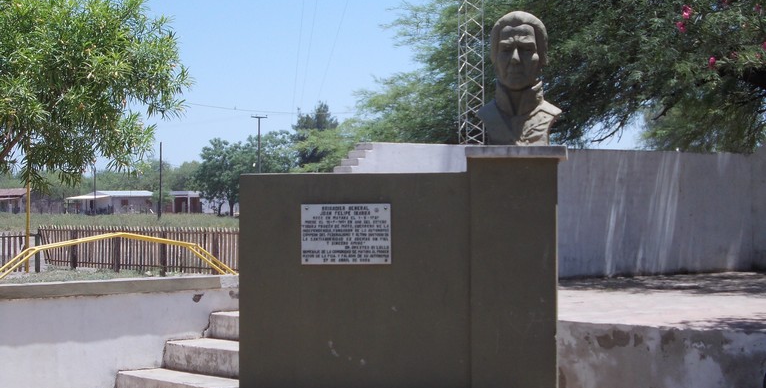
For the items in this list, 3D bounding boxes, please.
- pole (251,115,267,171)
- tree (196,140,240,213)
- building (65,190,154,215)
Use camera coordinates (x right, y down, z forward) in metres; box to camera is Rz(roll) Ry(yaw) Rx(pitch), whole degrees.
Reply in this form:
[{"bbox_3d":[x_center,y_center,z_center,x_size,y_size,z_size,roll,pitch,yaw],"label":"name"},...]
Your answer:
[{"bbox_3d":[-11.890,-2.722,150.000,1.600,9.600,0.250,0,0,-5],"label":"pole"},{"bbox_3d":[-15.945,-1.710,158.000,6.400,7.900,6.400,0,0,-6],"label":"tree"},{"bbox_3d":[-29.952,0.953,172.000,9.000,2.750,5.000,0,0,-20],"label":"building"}]

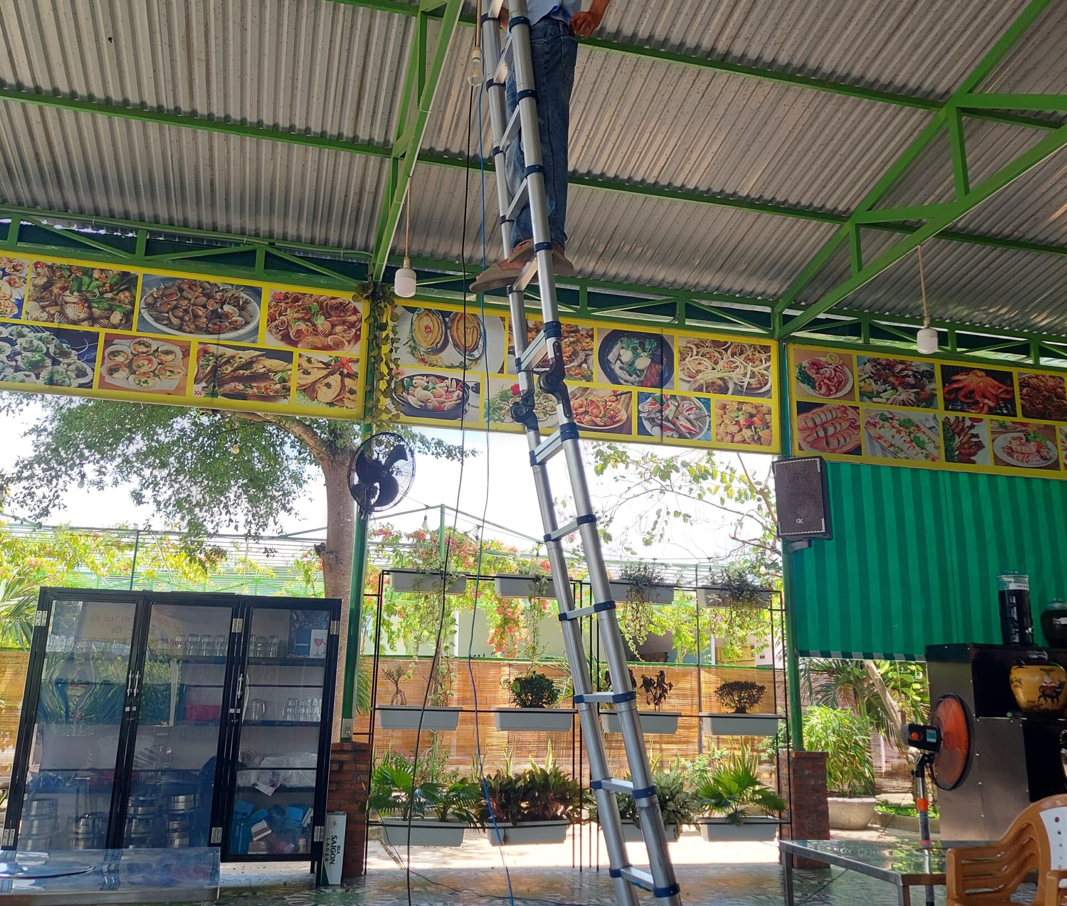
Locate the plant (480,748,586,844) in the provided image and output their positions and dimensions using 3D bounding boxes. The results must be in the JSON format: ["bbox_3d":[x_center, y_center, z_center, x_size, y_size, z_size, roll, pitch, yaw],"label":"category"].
[{"bbox_3d":[-0.006,2.413,6.931,0.742,0.622,0.420,4,-15,-12],"label":"plant"}]

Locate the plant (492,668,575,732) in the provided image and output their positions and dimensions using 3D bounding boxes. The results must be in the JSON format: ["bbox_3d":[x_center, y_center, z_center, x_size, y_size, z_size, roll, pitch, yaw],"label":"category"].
[{"bbox_3d":[-0.003,1.818,7.247,0.585,0.450,0.280,5,-15,-14],"label":"plant"}]

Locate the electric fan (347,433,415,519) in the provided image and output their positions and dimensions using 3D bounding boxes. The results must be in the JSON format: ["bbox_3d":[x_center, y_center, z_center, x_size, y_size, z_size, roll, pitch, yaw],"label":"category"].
[{"bbox_3d":[-1.109,0.161,6.959,0.570,0.600,0.330,16,-7,-43],"label":"electric fan"}]

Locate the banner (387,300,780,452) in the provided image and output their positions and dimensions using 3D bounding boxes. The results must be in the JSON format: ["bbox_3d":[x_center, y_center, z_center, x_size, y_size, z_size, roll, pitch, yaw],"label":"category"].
[{"bbox_3d":[0.454,-0.585,7.793,3.209,0.978,0.050,4,-15,-12],"label":"banner"}]

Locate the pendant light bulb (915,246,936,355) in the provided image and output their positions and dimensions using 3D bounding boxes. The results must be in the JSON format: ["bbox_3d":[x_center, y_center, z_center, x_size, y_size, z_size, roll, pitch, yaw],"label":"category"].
[{"bbox_3d":[2.673,-1.053,6.781,0.130,0.805,0.130,4,-15,-12],"label":"pendant light bulb"}]

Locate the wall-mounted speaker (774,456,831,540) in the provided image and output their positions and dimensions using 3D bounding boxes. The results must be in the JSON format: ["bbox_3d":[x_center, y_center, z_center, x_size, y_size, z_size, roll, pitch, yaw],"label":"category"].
[{"bbox_3d":[2.100,0.368,7.670,0.363,0.596,0.310,-6,-13,26],"label":"wall-mounted speaker"}]

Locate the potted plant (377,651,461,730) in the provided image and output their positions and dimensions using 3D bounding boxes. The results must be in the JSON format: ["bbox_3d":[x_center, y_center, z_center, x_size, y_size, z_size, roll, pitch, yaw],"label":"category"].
[{"bbox_3d":[-0.813,1.703,7.063,0.590,0.550,0.220,5,-15,-14],"label":"potted plant"}]

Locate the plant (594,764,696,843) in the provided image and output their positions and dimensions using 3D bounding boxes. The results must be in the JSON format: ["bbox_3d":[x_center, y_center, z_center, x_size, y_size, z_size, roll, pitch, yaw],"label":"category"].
[{"bbox_3d":[0.821,2.572,7.267,0.750,0.550,0.420,5,-15,-14],"label":"plant"}]

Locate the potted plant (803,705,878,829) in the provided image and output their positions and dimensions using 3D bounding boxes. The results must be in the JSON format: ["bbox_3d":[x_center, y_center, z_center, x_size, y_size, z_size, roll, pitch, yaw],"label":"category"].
[{"bbox_3d":[3.132,3.232,10.221,0.840,1.210,0.840,5,-15,-14],"label":"potted plant"}]

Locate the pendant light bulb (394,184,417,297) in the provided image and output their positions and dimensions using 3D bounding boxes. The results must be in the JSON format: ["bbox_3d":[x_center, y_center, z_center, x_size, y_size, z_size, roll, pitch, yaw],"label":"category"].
[{"bbox_3d":[-0.777,-1.319,6.122,0.130,0.769,0.130,4,-15,-12],"label":"pendant light bulb"}]

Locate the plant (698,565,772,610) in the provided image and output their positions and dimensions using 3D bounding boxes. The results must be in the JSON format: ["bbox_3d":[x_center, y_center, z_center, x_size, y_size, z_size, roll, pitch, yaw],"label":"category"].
[{"bbox_3d":[1.614,1.070,7.869,0.570,0.350,0.260,5,-15,-14],"label":"plant"}]

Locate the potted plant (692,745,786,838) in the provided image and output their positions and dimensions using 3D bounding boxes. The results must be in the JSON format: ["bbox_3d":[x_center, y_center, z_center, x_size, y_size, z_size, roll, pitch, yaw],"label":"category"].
[{"bbox_3d":[1.563,2.575,7.462,0.700,0.650,0.450,5,-15,-14],"label":"potted plant"}]

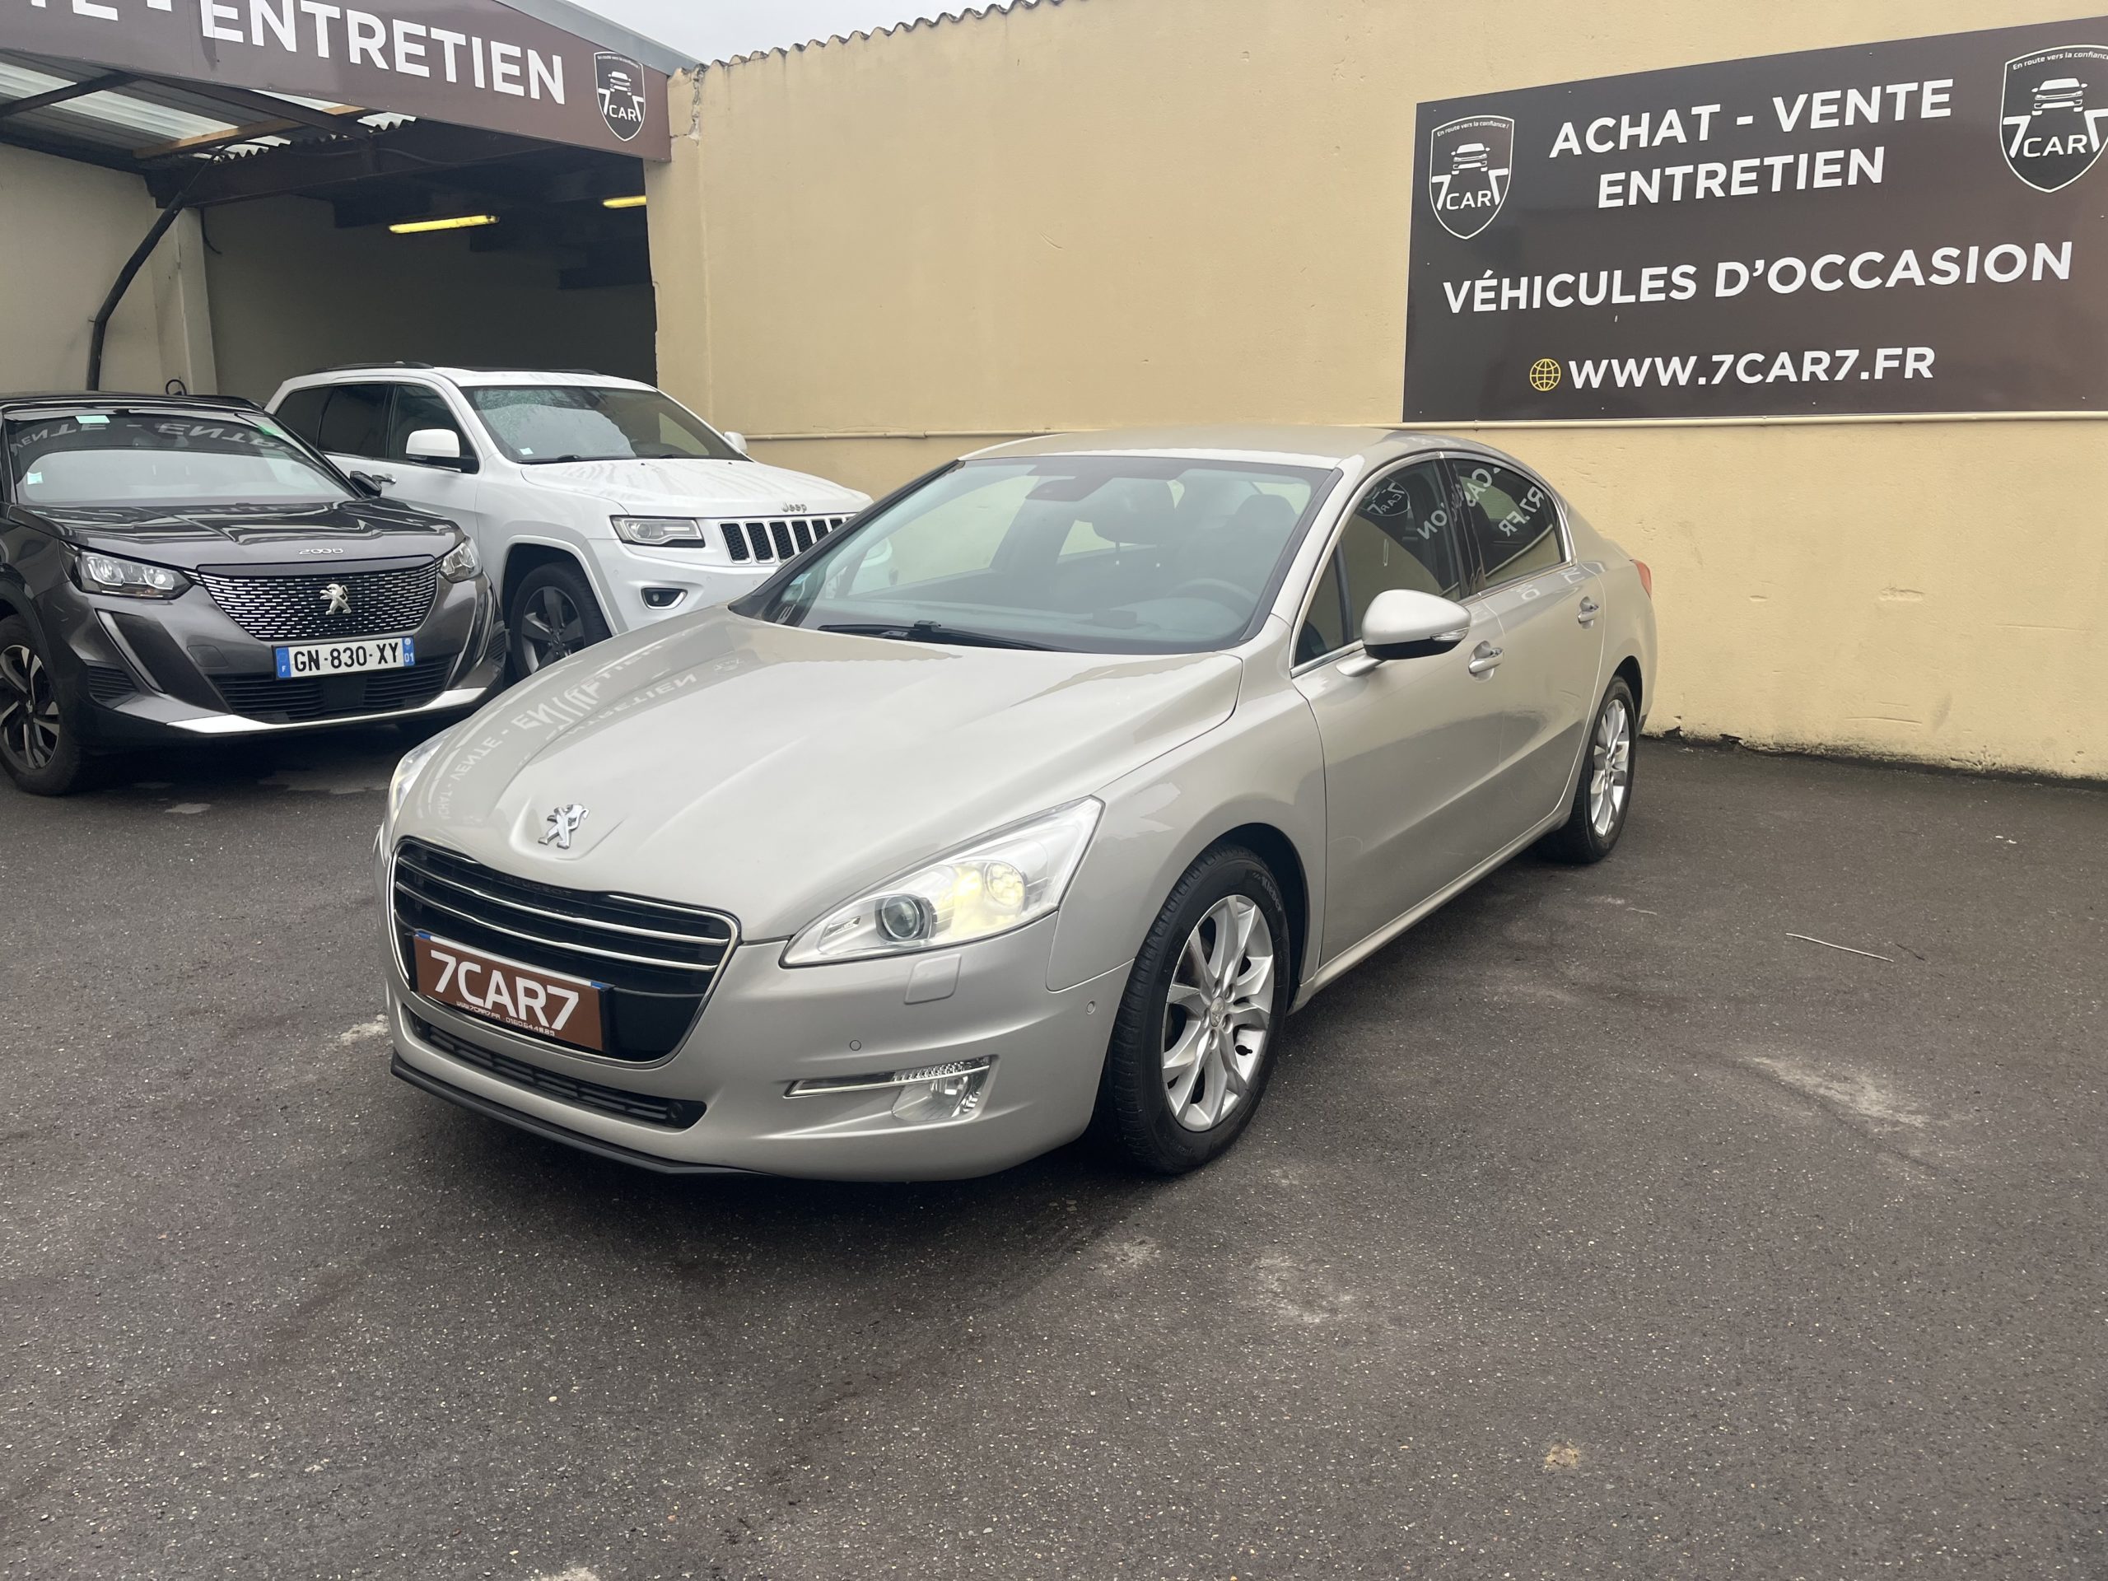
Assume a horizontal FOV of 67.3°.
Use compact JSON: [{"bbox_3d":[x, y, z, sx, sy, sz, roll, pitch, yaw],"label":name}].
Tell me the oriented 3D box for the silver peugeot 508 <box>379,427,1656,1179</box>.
[{"bbox_3d":[0.378,-0.317,4.650,1.920,1.456,4.790,8,15,33],"label":"silver peugeot 508"}]

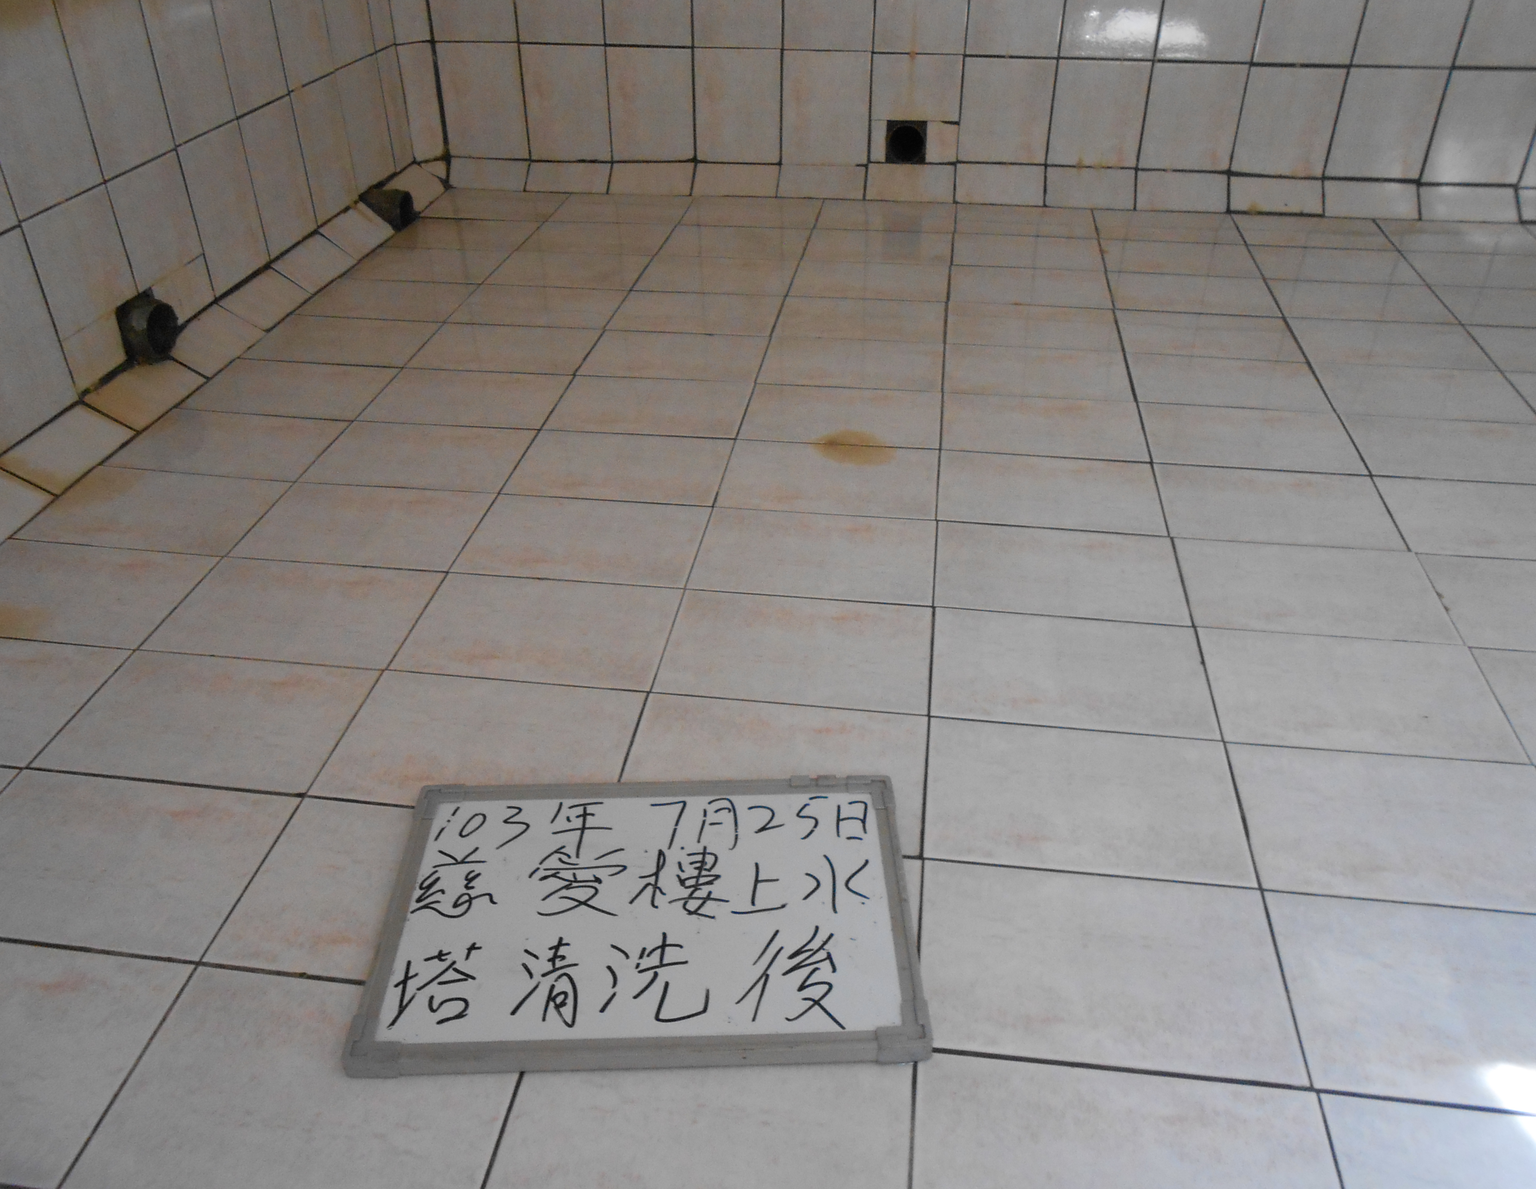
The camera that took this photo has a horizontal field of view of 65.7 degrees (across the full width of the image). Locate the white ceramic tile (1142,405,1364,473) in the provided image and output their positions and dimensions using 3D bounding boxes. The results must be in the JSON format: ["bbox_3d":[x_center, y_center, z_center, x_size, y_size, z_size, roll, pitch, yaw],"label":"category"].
[{"bbox_3d":[0.718,-0.230,1.782,0.300,0.010,0.198,4,35,7],"label":"white ceramic tile"}]

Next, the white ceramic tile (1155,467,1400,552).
[{"bbox_3d":[0.684,-0.116,1.607,0.298,0.010,0.197,4,35,7],"label":"white ceramic tile"}]

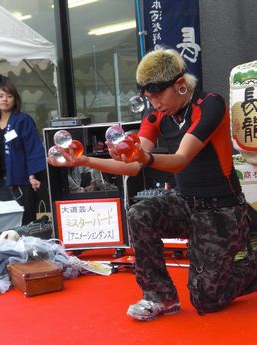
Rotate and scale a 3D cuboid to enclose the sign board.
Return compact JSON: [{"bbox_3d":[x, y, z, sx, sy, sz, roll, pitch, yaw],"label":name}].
[{"bbox_3d":[-0.218,0.287,4.223,0.370,0.264,0.015,-3,7,8],"label":"sign board"}]

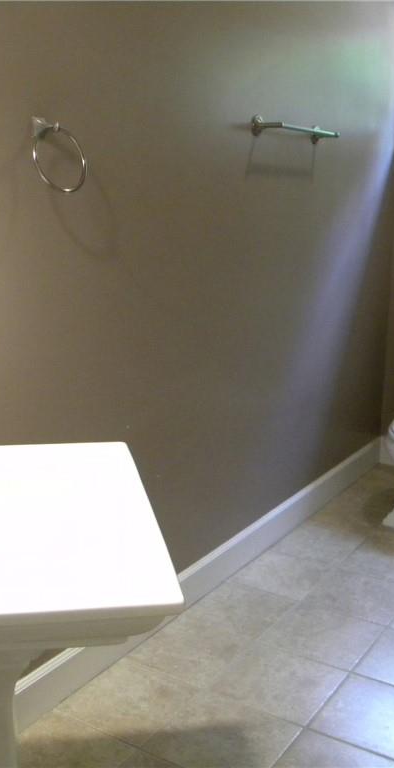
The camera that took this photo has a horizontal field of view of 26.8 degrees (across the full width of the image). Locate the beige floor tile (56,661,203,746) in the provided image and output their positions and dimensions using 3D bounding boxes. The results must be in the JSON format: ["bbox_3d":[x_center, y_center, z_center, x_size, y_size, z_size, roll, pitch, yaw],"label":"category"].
[{"bbox_3d":[-0.184,0.835,2.185,0.298,0.010,0.298,9,15,31],"label":"beige floor tile"}]

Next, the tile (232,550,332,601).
[{"bbox_3d":[0.291,0.670,2.913,0.298,0.010,0.298,9,15,31],"label":"tile"}]

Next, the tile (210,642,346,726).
[{"bbox_3d":[0.224,0.818,2.274,0.298,0.010,0.298,9,15,31],"label":"tile"}]

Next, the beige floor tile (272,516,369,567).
[{"bbox_3d":[0.450,0.615,3.156,0.298,0.010,0.298,9,15,31],"label":"beige floor tile"}]

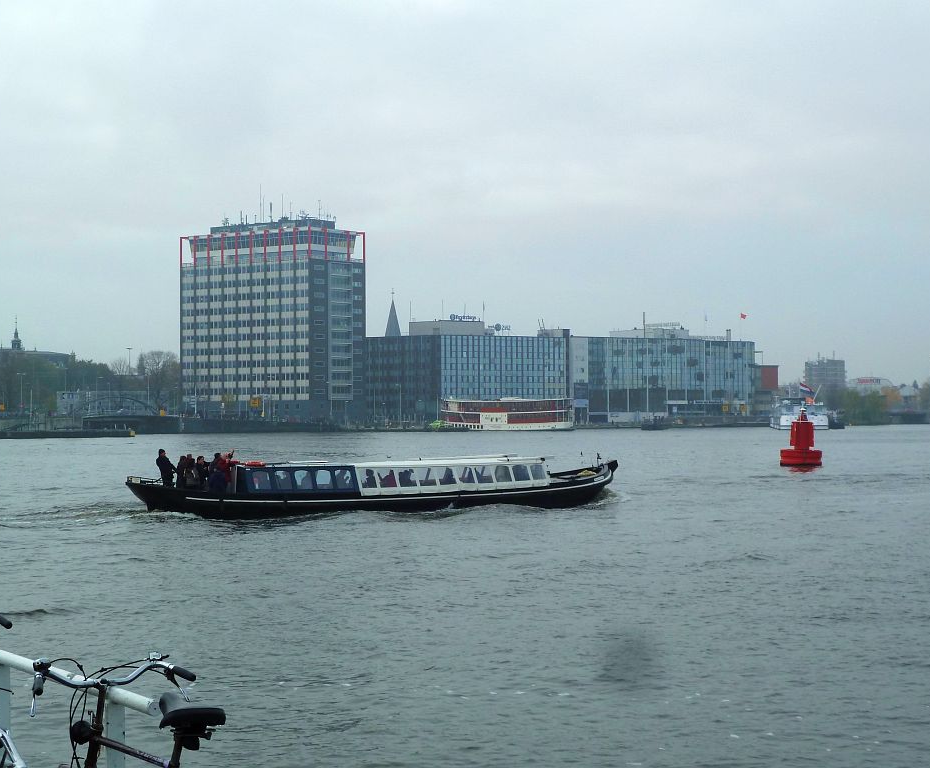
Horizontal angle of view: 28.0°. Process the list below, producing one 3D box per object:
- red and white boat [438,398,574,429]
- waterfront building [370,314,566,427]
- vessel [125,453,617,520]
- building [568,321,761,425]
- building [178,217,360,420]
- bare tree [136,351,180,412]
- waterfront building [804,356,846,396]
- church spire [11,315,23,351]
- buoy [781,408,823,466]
[{"bbox_3d":[10.289,7.718,455.935,32.000,7.950,7.000,0,-1,-10],"label":"red and white boat"},{"bbox_3d":[0.821,-3.846,510.736,43.000,27.900,31.000,1,-1,-39],"label":"waterfront building"},{"bbox_3d":[-2.900,3.591,69.960,20.064,2.150,4.100,0,-1,-27],"label":"vessel"},{"bbox_3d":[51.032,-2.924,550.909,70.000,27.100,27.000,0,-1,-34],"label":"building"},{"bbox_3d":[-49.782,-16.213,484.322,44.000,52.100,22.300,-1,-1,36],"label":"building"},{"bbox_3d":[-82.233,0.210,500.090,11.500,18.139,11.000,0,-1,0],"label":"bare tree"},{"bbox_3d":[191.647,2.492,999.297,18.000,32.500,13.000,0,-1,-20],"label":"waterfront building"},{"bbox_3d":[-134.542,-15.544,560.398,3.200,10.968,3.200,0,-1,0],"label":"church spire"},{"bbox_3d":[22.159,3.470,122.955,2.770,3.760,2.770,0,-1,0],"label":"buoy"}]

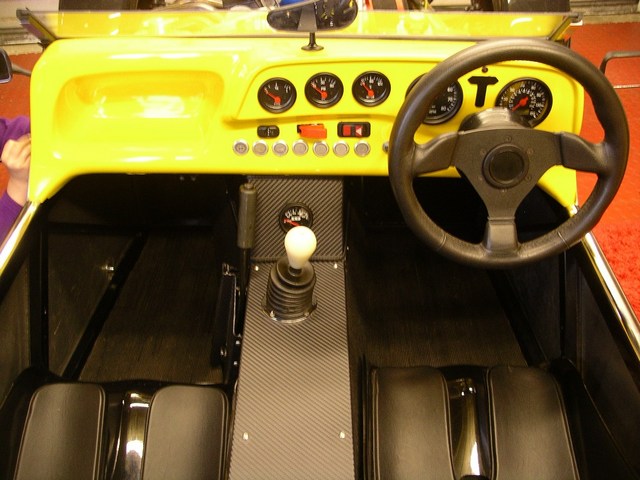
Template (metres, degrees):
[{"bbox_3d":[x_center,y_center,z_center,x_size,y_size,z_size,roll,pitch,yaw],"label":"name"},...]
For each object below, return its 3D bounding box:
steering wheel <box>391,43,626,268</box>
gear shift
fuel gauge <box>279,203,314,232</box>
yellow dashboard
[{"bbox_3d":[0.261,-0.113,0.954,0.329,0.329,0.070,0,24,0],"label":"steering wheel"},{"bbox_3d":[-0.048,0.043,1.122,0.087,0.150,0.090,0,37,0],"label":"gear shift"},{"bbox_3d":[-0.042,-0.037,1.235,0.060,0.060,0.020,0,9,0],"label":"fuel gauge"},{"bbox_3d":[-0.028,-0.203,1.118,0.900,0.290,0.170,0,37,0],"label":"yellow dashboard"}]

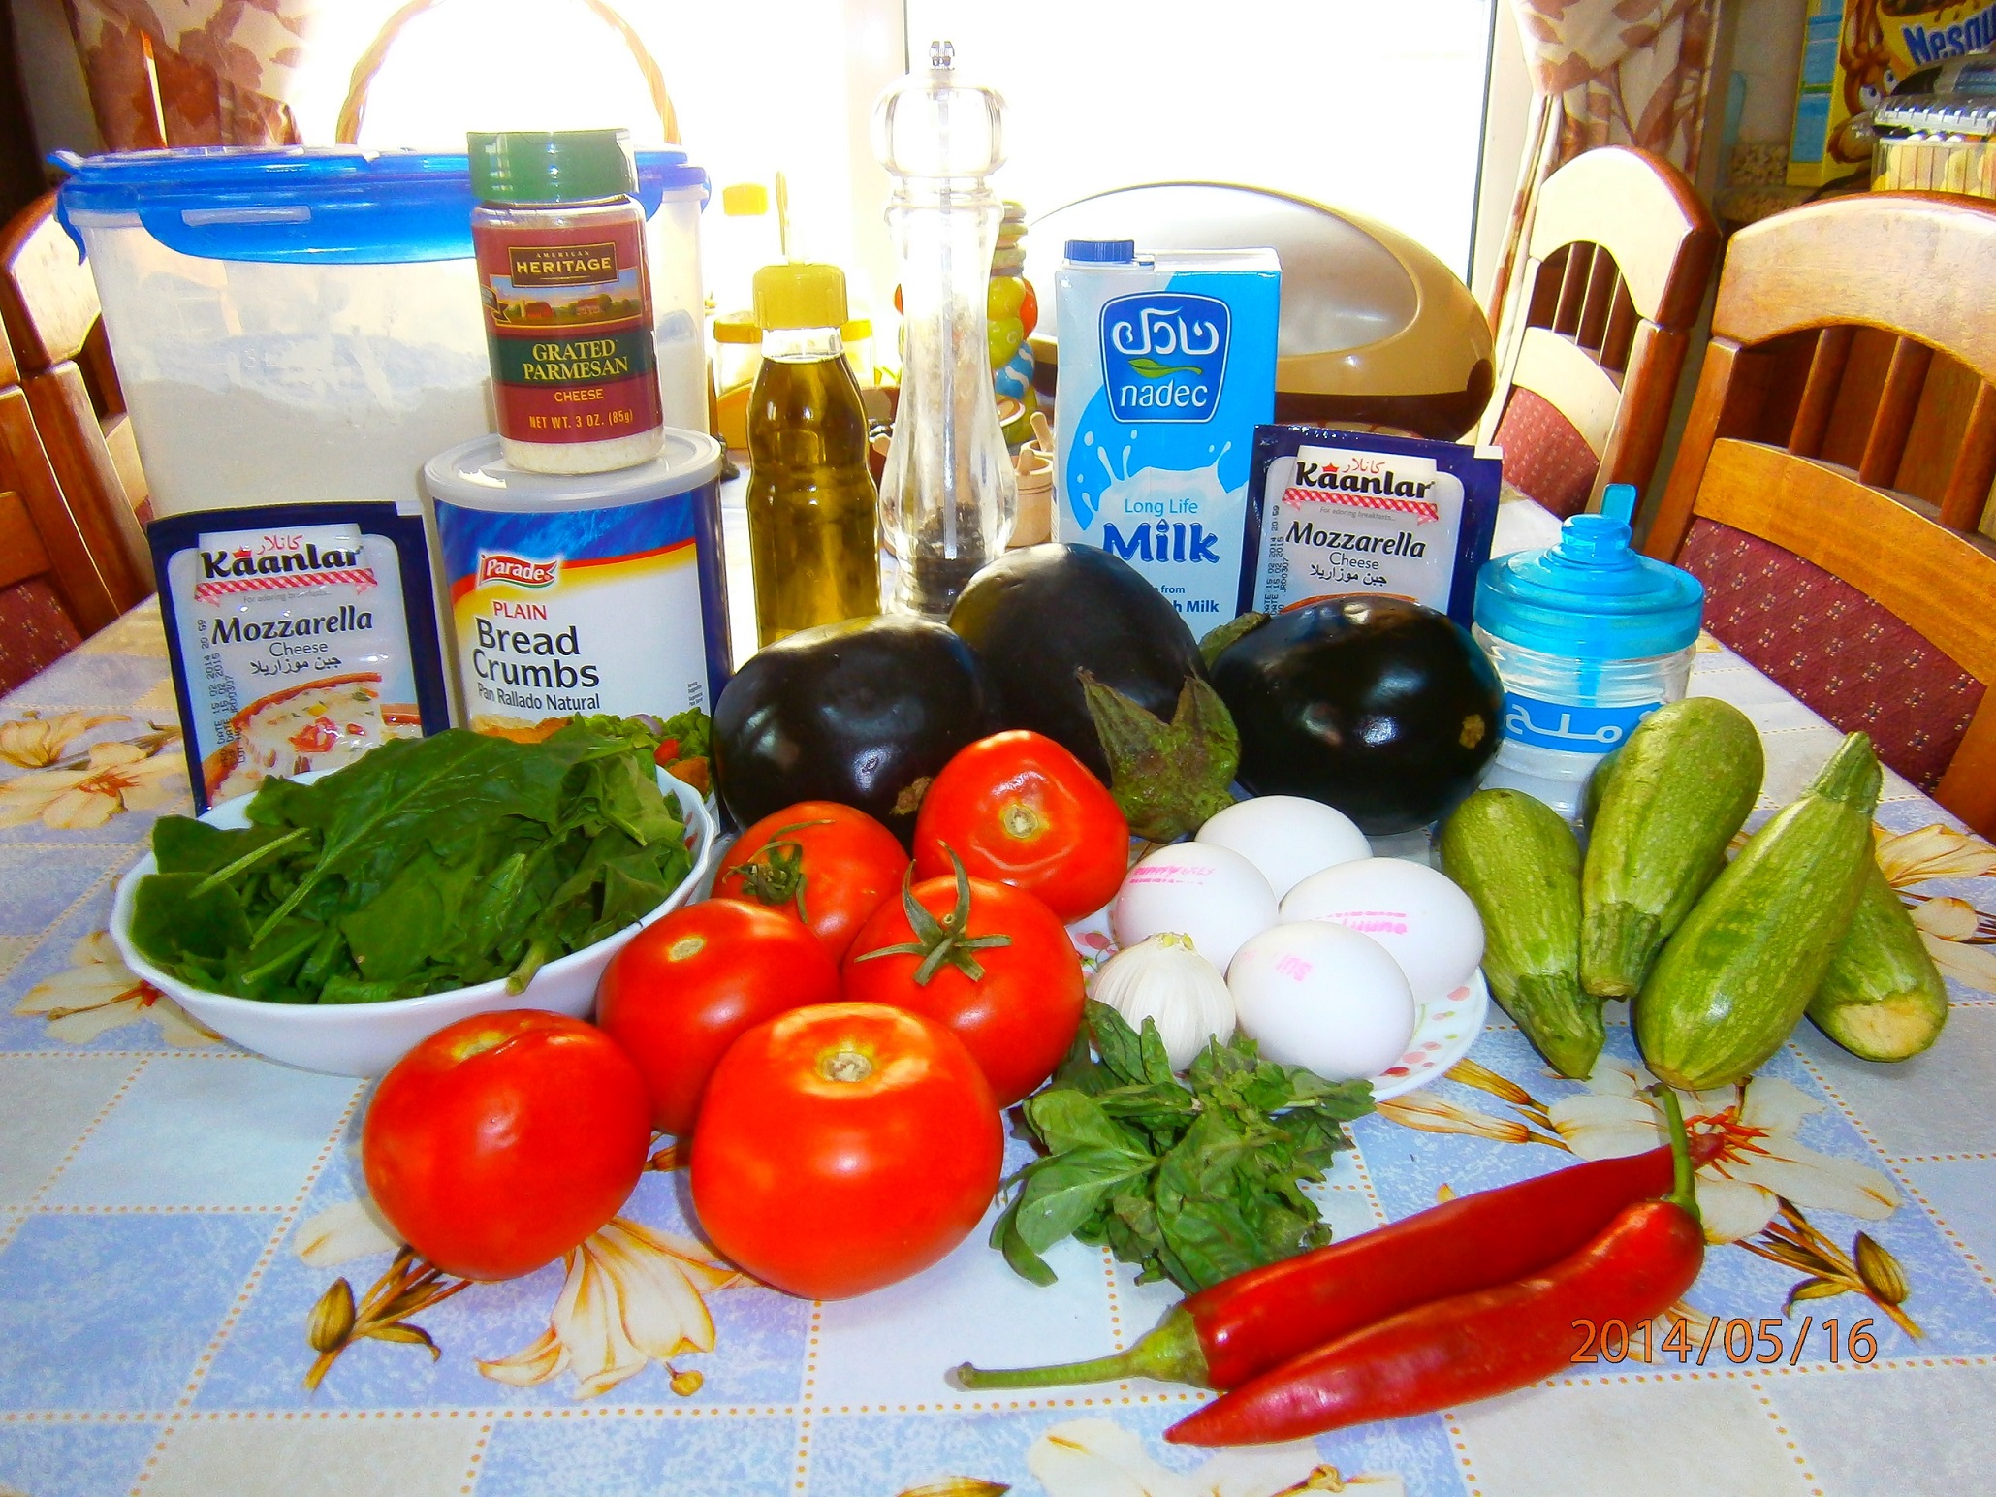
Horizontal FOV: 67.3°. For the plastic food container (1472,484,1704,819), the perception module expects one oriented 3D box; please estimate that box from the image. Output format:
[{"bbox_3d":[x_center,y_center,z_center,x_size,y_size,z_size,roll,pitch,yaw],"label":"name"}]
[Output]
[{"bbox_3d":[0.220,-0.044,0.569,0.087,0.125,0.087,9,27,20],"label":"plastic food container"}]

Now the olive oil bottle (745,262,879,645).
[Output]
[{"bbox_3d":[-0.080,-0.108,0.651,0.057,0.196,0.057,-4,26,-6],"label":"olive oil bottle"}]

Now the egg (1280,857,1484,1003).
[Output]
[{"bbox_3d":[0.109,0.053,0.428,0.057,0.044,0.044,5,26,13],"label":"egg"}]

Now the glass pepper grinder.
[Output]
[{"bbox_3d":[-0.028,-0.200,0.750,0.070,0.275,0.070,-1,25,0],"label":"glass pepper grinder"}]

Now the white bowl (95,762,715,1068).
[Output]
[{"bbox_3d":[-0.177,0.055,0.479,0.174,0.058,0.174,-1,26,0],"label":"white bowl"}]

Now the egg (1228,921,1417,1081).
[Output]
[{"bbox_3d":[0.090,0.070,0.421,0.056,0.043,0.043,21,33,39],"label":"egg"}]

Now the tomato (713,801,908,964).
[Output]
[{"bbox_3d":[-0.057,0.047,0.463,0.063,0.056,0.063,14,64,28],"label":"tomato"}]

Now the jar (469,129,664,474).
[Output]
[{"bbox_3d":[-0.153,-0.158,0.534,0.059,0.111,0.059,-7,26,-14],"label":"jar"}]

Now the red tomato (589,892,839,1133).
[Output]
[{"bbox_3d":[-0.079,0.076,0.427,0.070,0.064,0.070,-6,36,-12],"label":"red tomato"}]

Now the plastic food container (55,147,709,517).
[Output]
[{"bbox_3d":[-0.239,-0.136,0.667,0.223,0.236,0.165,-8,27,-15],"label":"plastic food container"}]

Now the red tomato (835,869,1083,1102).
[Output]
[{"bbox_3d":[-0.009,0.068,0.425,0.068,0.062,0.068,-2,34,0],"label":"red tomato"}]

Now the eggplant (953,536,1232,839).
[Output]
[{"bbox_3d":[0.035,-0.023,0.586,0.100,0.100,0.138,-14,40,-25],"label":"eggplant"}]

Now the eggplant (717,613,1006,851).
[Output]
[{"bbox_3d":[-0.054,-0.009,0.545,0.097,0.090,0.127,-13,28,-24],"label":"eggplant"}]

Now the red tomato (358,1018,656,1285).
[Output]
[{"bbox_3d":[-0.124,0.100,0.382,0.070,0.063,0.070,-11,28,-20],"label":"red tomato"}]

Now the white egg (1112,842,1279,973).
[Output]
[{"bbox_3d":[0.059,0.050,0.444,0.044,0.044,0.057,-13,10,-24],"label":"white egg"}]

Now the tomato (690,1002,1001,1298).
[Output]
[{"bbox_3d":[-0.037,0.095,0.361,0.075,0.065,0.075,-1,25,0],"label":"tomato"}]

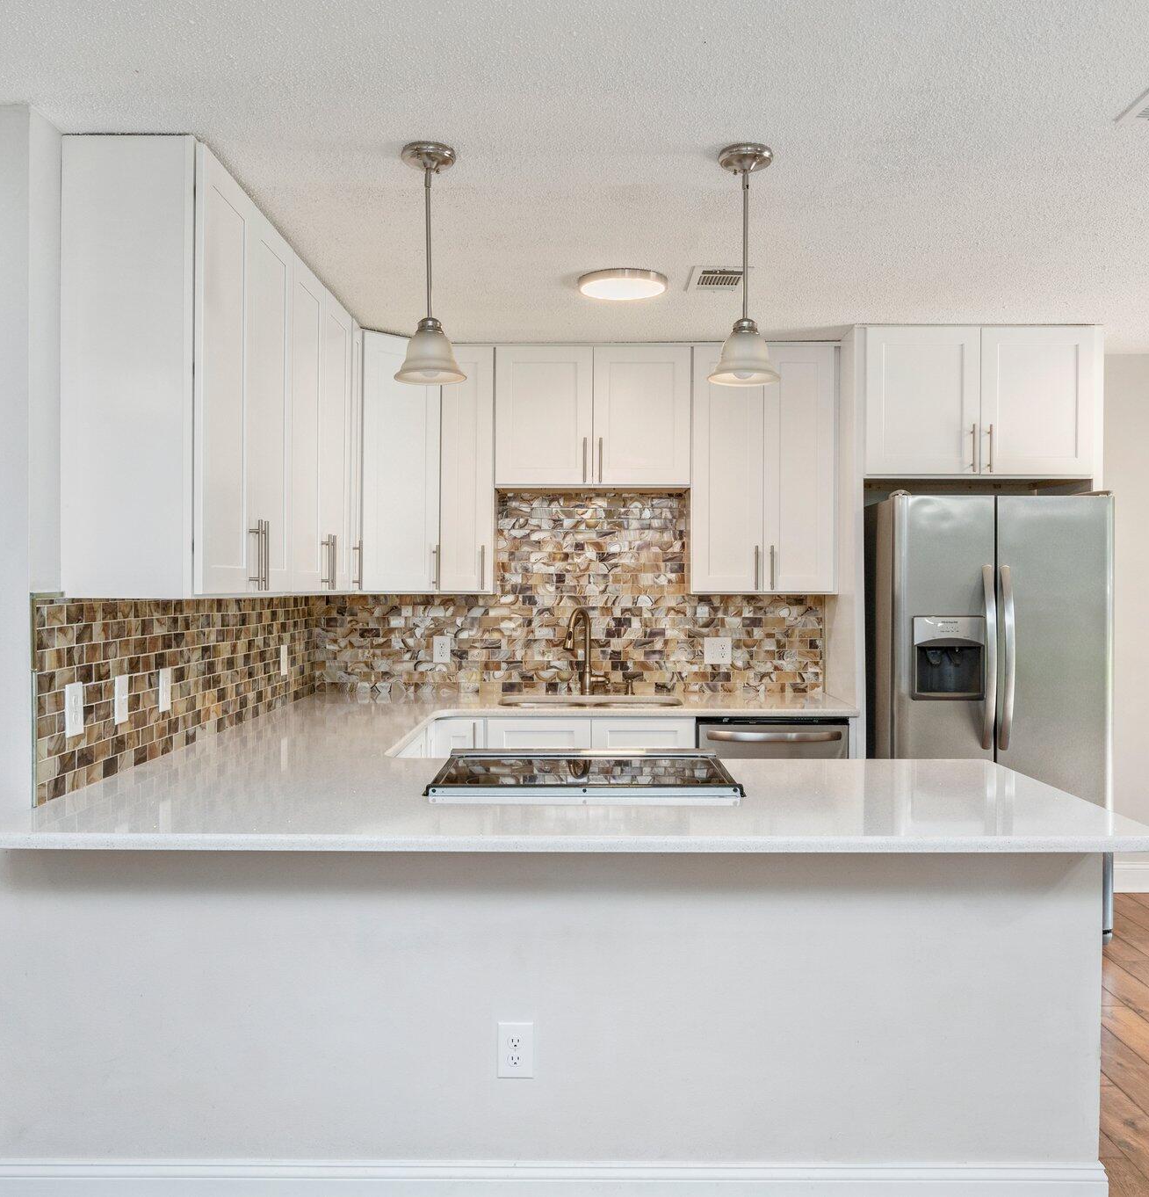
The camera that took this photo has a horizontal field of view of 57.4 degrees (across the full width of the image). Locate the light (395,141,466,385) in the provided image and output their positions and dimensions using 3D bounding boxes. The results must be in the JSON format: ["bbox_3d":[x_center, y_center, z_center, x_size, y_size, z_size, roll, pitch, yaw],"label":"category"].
[{"bbox_3d":[-0.344,-0.791,2.498,0.172,0.534,0.172,0,1,0],"label":"light"}]

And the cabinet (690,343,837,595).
[{"bbox_3d":[0.805,-0.548,4.593,0.620,1.062,0.360,0,1,0],"label":"cabinet"}]

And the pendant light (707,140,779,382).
[{"bbox_3d":[0.409,-0.791,2.503,0.172,0.534,0.172,0,1,0],"label":"pendant light"}]

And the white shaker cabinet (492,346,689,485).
[{"bbox_3d":[0.082,-0.783,4.635,0.838,0.610,0.324,0,1,0],"label":"white shaker cabinet"}]

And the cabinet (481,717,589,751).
[{"bbox_3d":[-0.142,0.916,4.503,0.424,0.880,0.600,0,1,0],"label":"cabinet"}]

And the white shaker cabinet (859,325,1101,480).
[{"bbox_3d":[1.613,-0.778,4.477,0.964,0.615,0.629,0,1,0],"label":"white shaker cabinet"}]

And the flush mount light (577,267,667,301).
[{"bbox_3d":[0.163,-1.053,3.542,0.308,0.036,0.308,0,1,0],"label":"flush mount light"}]

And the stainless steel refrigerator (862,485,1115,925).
[{"bbox_3d":[1.629,0.473,4.348,0.838,1.765,0.830,0,1,0],"label":"stainless steel refrigerator"}]

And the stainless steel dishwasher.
[{"bbox_3d":[0.797,0.916,4.471,0.612,0.870,0.630,0,1,0],"label":"stainless steel dishwasher"}]

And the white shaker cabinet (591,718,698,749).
[{"bbox_3d":[0.277,0.900,4.503,0.419,0.846,0.619,0,1,0],"label":"white shaker cabinet"}]

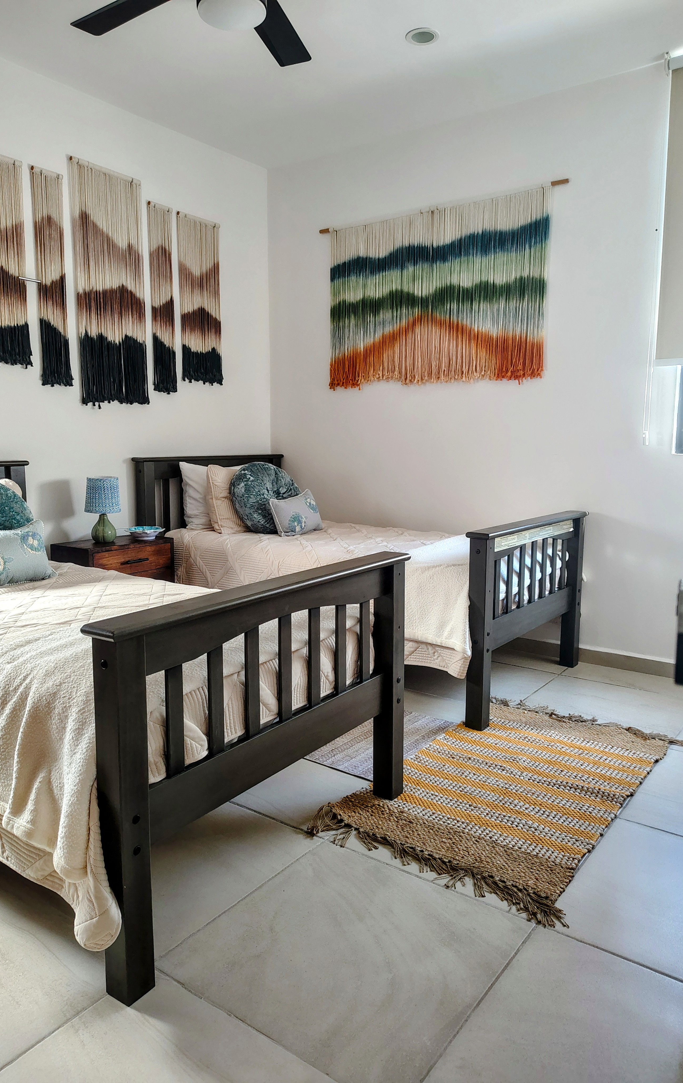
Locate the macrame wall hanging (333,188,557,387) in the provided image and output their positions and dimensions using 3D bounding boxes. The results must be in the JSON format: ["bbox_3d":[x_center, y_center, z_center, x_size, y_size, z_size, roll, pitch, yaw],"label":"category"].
[{"bbox_3d":[0.447,-1.274,3.944,1.302,0.900,0.030,6,10,36],"label":"macrame wall hanging"}]

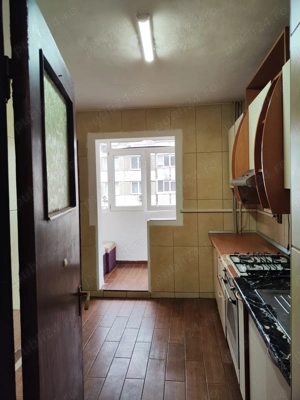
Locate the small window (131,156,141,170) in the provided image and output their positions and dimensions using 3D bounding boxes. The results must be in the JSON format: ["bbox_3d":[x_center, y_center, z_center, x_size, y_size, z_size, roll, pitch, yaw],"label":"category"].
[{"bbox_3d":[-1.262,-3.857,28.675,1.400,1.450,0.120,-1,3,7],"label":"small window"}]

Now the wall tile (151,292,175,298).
[{"bbox_3d":[0.162,1.243,3.637,0.317,0.079,0.010,-1,2,6],"label":"wall tile"}]

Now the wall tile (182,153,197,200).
[{"bbox_3d":[0.514,-0.297,3.539,0.182,0.600,0.020,-1,3,7],"label":"wall tile"}]

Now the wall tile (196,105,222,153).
[{"bbox_3d":[0.748,-0.894,3.483,0.317,0.587,0.020,-1,3,7],"label":"wall tile"}]

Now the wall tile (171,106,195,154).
[{"bbox_3d":[0.433,-0.888,3.520,0.317,0.587,0.020,-1,3,7],"label":"wall tile"}]

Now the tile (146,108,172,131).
[{"bbox_3d":[0.110,-1.037,3.549,0.317,0.287,0.010,-1,2,6],"label":"tile"}]

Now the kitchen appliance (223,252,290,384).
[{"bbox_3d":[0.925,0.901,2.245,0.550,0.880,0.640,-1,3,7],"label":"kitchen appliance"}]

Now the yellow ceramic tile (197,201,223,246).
[{"bbox_3d":[0.777,0.298,3.537,0.317,0.600,0.020,-1,3,7],"label":"yellow ceramic tile"}]

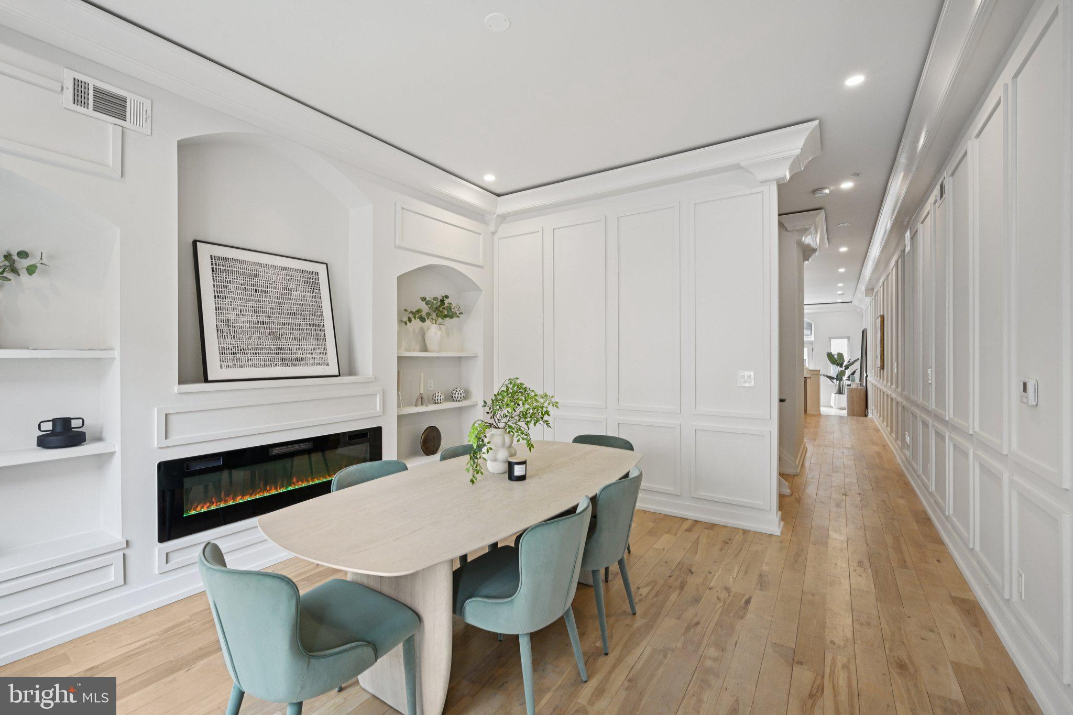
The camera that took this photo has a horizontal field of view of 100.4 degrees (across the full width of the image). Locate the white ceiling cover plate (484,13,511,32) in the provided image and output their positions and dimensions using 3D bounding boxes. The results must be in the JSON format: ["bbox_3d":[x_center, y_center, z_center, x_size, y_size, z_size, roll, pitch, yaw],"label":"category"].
[{"bbox_3d":[-0.193,-1.664,2.221,0.127,0.012,0.127,0,0,0],"label":"white ceiling cover plate"}]

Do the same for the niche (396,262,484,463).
[{"bbox_3d":[-1.059,0.035,4.551,0.359,1.875,1.170,0,0,34],"label":"niche"}]

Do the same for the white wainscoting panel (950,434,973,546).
[{"bbox_3d":[2.961,0.905,3.127,0.024,0.643,0.606,0,0,34],"label":"white wainscoting panel"}]

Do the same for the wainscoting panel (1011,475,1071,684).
[{"bbox_3d":[2.167,0.911,1.942,0.024,0.643,0.620,0,0,34],"label":"wainscoting panel"}]

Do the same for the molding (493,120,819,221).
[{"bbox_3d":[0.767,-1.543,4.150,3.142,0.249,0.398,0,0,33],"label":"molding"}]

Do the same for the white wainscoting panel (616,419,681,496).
[{"bbox_3d":[1.040,0.922,4.201,0.633,0.650,0.030,0,0,34],"label":"white wainscoting panel"}]

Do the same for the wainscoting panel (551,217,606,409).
[{"bbox_3d":[0.428,-0.445,4.600,0.643,1.905,0.030,0,0,34],"label":"wainscoting panel"}]

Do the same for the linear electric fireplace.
[{"bbox_3d":[-1.769,0.827,3.201,0.100,0.465,1.519,0,0,34],"label":"linear electric fireplace"}]

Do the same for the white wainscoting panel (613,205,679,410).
[{"bbox_3d":[1.008,-0.442,4.128,0.622,1.878,0.024,0,0,33],"label":"white wainscoting panel"}]

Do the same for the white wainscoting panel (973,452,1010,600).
[{"bbox_3d":[2.506,0.874,2.474,0.030,0.606,0.687,0,0,34],"label":"white wainscoting panel"}]

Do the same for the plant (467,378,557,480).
[{"bbox_3d":[-0.125,0.415,2.700,0.540,0.580,0.520,0,0,0],"label":"plant"}]

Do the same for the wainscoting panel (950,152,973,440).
[{"bbox_3d":[2.957,-0.446,3.123,0.024,1.878,0.606,0,0,34],"label":"wainscoting panel"}]

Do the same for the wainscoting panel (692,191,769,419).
[{"bbox_3d":[1.608,-0.443,3.741,0.614,1.878,0.024,0,0,33],"label":"wainscoting panel"}]

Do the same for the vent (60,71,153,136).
[{"bbox_3d":[-2.277,-1.356,2.391,0.016,0.200,0.348,0,0,34],"label":"vent"}]

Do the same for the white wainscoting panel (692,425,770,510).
[{"bbox_3d":[1.636,0.918,3.803,0.625,0.644,0.030,0,0,34],"label":"white wainscoting panel"}]

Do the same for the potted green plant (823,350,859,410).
[{"bbox_3d":[8.153,0.598,11.976,0.820,1.550,0.750,0,0,34],"label":"potted green plant"}]

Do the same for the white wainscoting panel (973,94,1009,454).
[{"bbox_3d":[2.560,-0.443,2.531,0.024,1.878,0.592,0,0,34],"label":"white wainscoting panel"}]

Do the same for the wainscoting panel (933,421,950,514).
[{"bbox_3d":[3.257,0.866,3.599,0.030,0.590,0.664,0,0,34],"label":"wainscoting panel"}]

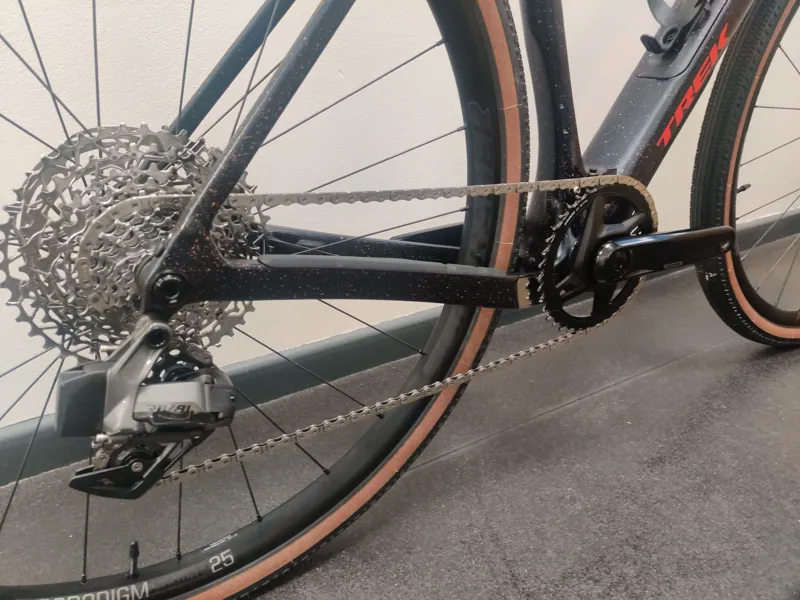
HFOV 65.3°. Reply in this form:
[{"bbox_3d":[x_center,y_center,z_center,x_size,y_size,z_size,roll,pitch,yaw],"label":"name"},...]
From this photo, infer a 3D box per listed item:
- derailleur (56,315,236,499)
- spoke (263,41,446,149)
[{"bbox_3d":[-0.173,0.078,0.432,0.117,0.163,0.064,-14,28,-27],"label":"derailleur"},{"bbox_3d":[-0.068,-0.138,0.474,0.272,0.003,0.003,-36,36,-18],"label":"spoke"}]

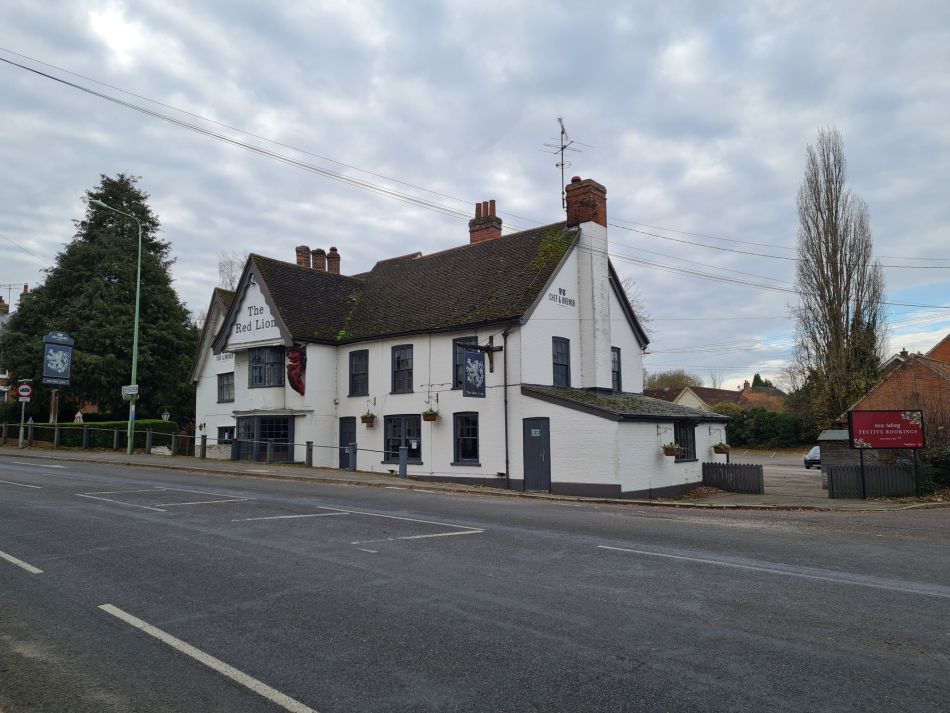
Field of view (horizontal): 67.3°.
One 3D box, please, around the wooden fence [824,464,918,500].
[{"bbox_3d":[10.720,3.315,19.200,2.600,0.920,0.120,0,-6,-7],"label":"wooden fence"}]

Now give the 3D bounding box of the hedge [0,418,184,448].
[{"bbox_3d":[-19.300,3.975,35.800,13.000,1.400,1.300,-4,-7,28],"label":"hedge"}]

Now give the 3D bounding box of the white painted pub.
[{"bbox_3d":[-1.707,-0.434,26.687,19.500,9.900,10.800,-6,-8,40],"label":"white painted pub"}]

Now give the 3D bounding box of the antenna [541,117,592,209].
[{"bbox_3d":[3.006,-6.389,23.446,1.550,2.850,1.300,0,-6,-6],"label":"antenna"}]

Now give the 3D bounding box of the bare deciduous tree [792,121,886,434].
[{"bbox_3d":[31.154,-5.556,61.000,7.180,28.550,7.180,-1,-6,0],"label":"bare deciduous tree"}]

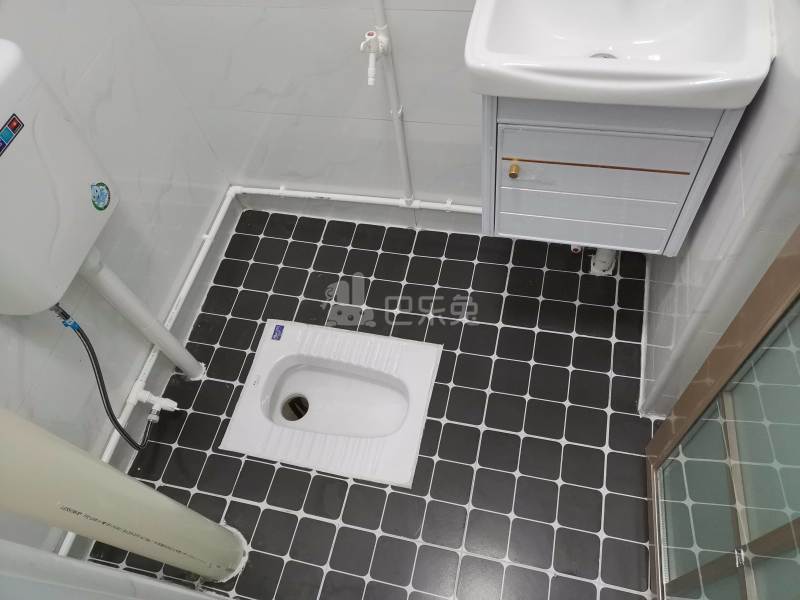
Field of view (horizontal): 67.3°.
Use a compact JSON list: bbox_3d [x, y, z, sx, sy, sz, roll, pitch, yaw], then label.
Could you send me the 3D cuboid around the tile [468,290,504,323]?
[{"bbox_3d":[0.243,0.024,1.717,0.097,0.008,0.097,7,61,14],"label":"tile"}]

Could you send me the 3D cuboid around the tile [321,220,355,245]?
[{"bbox_3d":[-0.195,-0.212,1.922,0.096,0.008,0.096,7,61,14],"label":"tile"}]

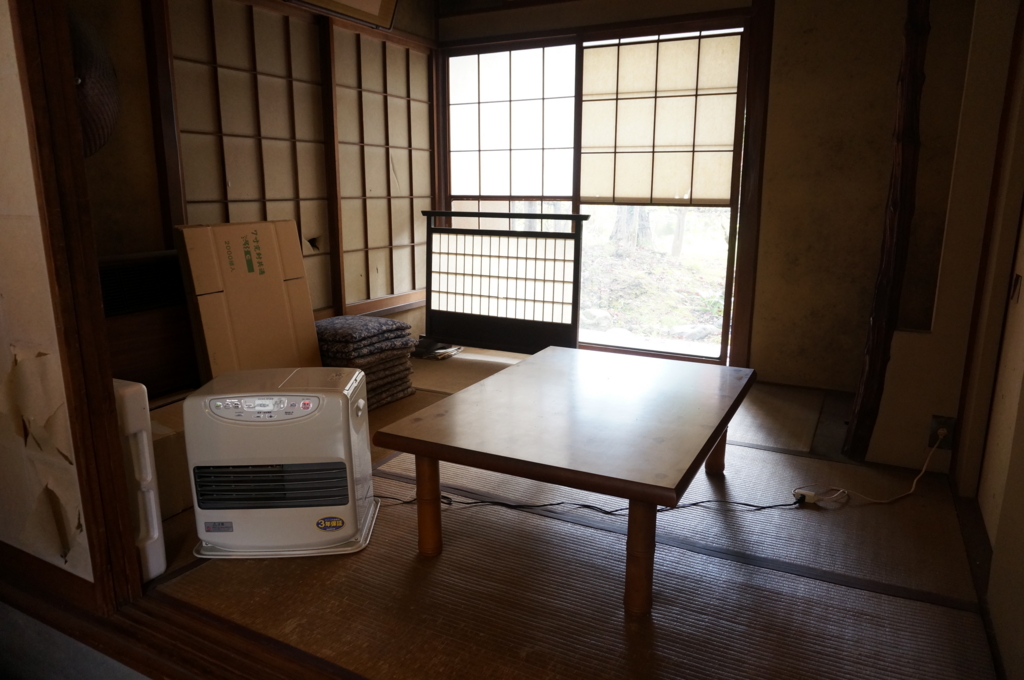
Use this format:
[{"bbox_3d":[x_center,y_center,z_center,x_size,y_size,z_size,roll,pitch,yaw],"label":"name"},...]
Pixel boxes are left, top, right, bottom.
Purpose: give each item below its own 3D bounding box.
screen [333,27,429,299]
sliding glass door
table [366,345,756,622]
[{"bbox_3d":[-0.662,-0.891,3.740,0.035,1.410,0.865,6,14,27],"label":"screen"},{"bbox_3d":[0.368,-0.771,3.799,1.750,1.700,0.080,6,14,27],"label":"sliding glass door"},{"bbox_3d":[0.245,0.342,2.071,0.770,0.358,1.090,6,14,26],"label":"table"}]

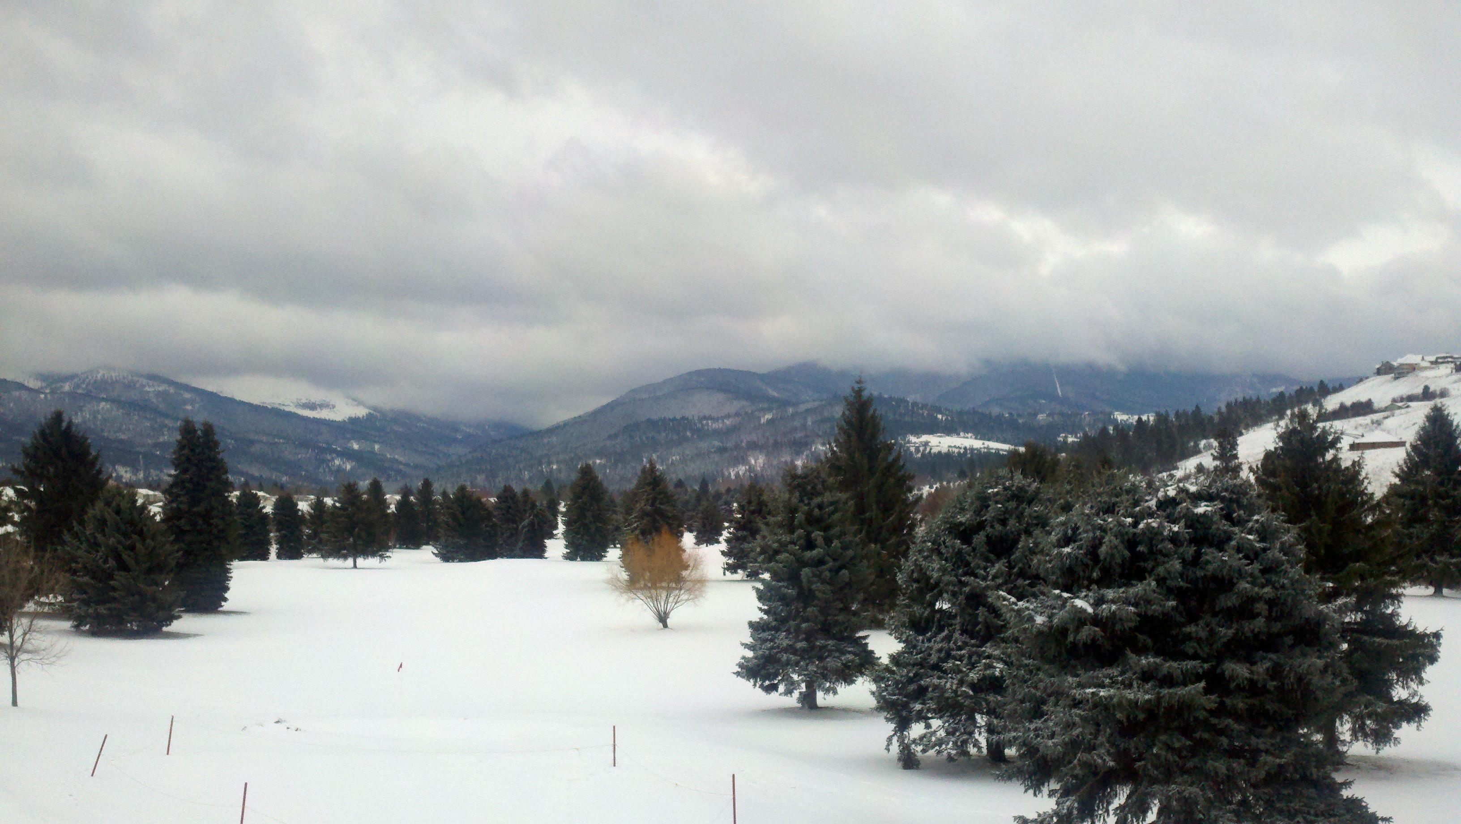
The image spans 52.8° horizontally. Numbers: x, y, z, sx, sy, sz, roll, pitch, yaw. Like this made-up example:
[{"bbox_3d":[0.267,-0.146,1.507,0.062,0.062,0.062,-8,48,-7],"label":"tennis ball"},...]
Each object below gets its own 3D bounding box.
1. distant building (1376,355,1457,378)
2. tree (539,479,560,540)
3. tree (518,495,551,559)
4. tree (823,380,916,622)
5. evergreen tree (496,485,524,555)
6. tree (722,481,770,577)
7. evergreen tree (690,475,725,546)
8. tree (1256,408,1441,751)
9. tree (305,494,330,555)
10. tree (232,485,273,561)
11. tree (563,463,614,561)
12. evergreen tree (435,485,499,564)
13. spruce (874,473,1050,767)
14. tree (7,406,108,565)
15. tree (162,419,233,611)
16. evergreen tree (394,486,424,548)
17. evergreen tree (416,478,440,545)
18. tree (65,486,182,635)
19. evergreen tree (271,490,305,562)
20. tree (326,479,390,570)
[{"bbox_3d":[247.032,-16.625,530.000,27.000,8.000,15.000,-2,-3,34],"label":"distant building"},{"bbox_3d":[-21.756,11.681,176.749,2.880,7.337,2.880,0,-3,-7],"label":"tree"},{"bbox_3d":[-18.116,10.560,136.063,3.065,5.830,3.065,0,-3,-8],"label":"tree"},{"bbox_3d":[7.965,5.328,88.592,6.880,14.460,6.880,0,-3,0],"label":"tree"},{"bbox_3d":[-20.524,10.132,137.037,2.980,6.775,2.980,0,-3,-8],"label":"evergreen tree"},{"bbox_3d":[2.058,10.336,129.756,5.650,8.500,5.650,0,-3,0],"label":"tree"},{"bbox_3d":[-3.202,13.335,196.989,4.740,9.120,4.740,0,-3,0],"label":"evergreen tree"},{"bbox_3d":[18.560,5.161,45.753,6.840,10.580,6.840,0,-3,0],"label":"tree"},{"bbox_3d":[-47.903,13.080,171.658,3.470,7.140,3.470,0,-3,0],"label":"tree"},{"bbox_3d":[-43.006,9.862,132.459,3.707,6.892,3.707,1,-3,-18],"label":"tree"},{"bbox_3d":[-15.361,10.800,160.125,5.600,10.560,5.600,0,-3,0],"label":"tree"},{"bbox_3d":[-23.551,9.865,131.448,5.939,6.793,5.939,0,-3,-10],"label":"evergreen tree"},{"bbox_3d":[7.795,6.091,43.473,7.180,8.500,7.180,0,-3,0],"label":"spruce"},{"bbox_3d":[-39.462,5.547,86.802,6.106,11.309,6.106,1,-3,-24],"label":"tree"},{"bbox_3d":[-34.988,6.733,97.205,4.760,12.500,4.760,0,-3,0],"label":"tree"},{"bbox_3d":[-33.508,10.929,153.769,3.104,6.724,3.104,1,-3,-12],"label":"evergreen tree"},{"bbox_3d":[-41.215,13.520,200.935,3.590,9.130,3.590,0,-3,0],"label":"evergreen tree"},{"bbox_3d":[-33.988,8.206,82.734,6.560,8.140,6.560,0,-3,0],"label":"tree"},{"bbox_3d":[-40.107,10.302,134.058,2.916,6.162,2.916,1,-3,-17],"label":"evergreen tree"},{"bbox_3d":[-36.849,11.088,145.413,6.550,8.540,6.550,0,-3,0],"label":"tree"}]

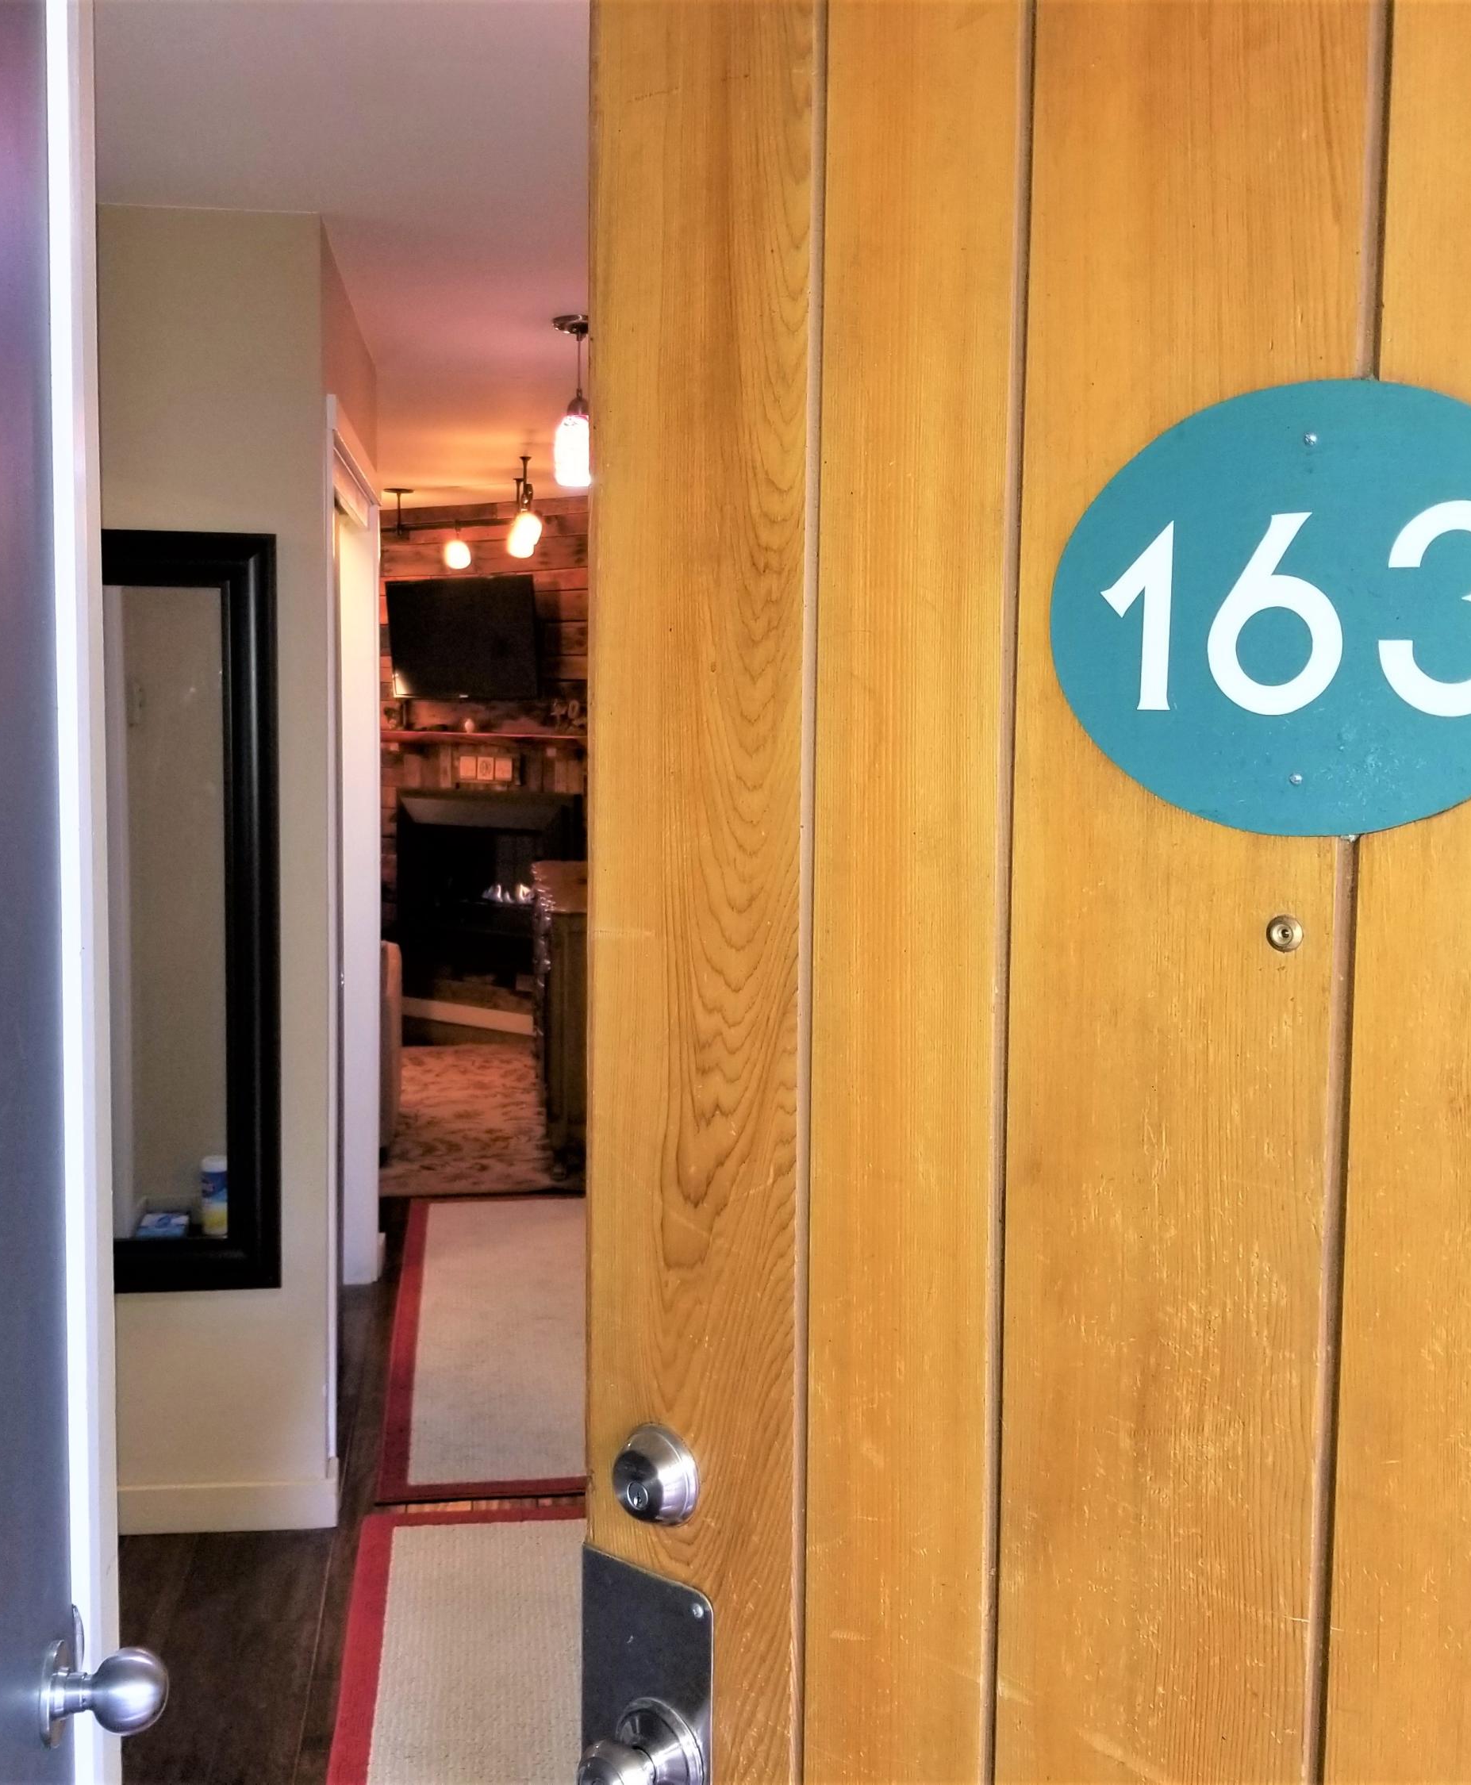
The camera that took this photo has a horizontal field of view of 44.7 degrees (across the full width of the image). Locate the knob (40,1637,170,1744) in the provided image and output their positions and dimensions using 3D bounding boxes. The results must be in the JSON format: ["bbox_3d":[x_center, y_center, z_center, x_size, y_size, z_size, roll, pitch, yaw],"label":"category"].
[{"bbox_3d":[-0.415,0.528,1.180,0.074,0.062,0.062,0,5,-6],"label":"knob"}]

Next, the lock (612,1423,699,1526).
[{"bbox_3d":[-0.053,0.364,1.103,0.061,0.061,0.028,5,6,37],"label":"lock"}]

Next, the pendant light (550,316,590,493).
[{"bbox_3d":[-0.367,-1.153,4.218,0.130,0.387,0.130,0,5,-7],"label":"pendant light"}]

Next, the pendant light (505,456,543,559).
[{"bbox_3d":[-0.749,-1.367,6.365,0.120,0.339,0.120,0,5,-7],"label":"pendant light"}]

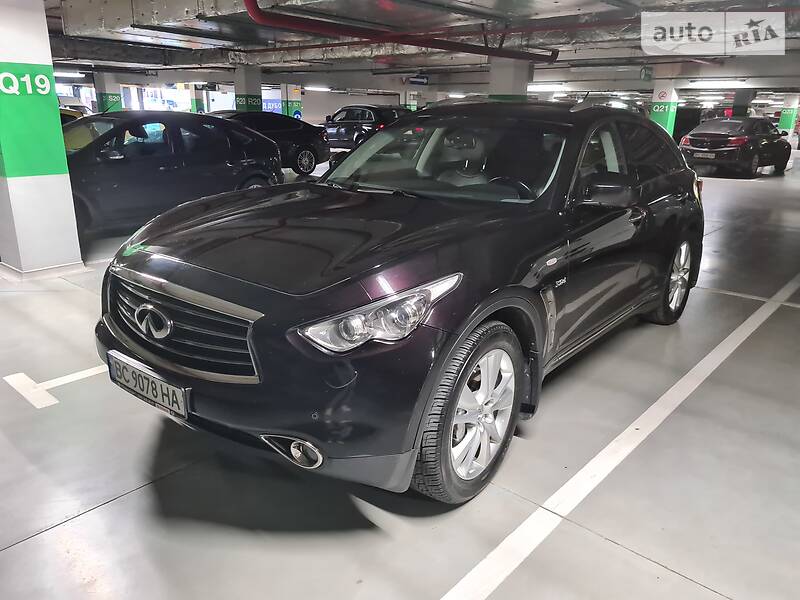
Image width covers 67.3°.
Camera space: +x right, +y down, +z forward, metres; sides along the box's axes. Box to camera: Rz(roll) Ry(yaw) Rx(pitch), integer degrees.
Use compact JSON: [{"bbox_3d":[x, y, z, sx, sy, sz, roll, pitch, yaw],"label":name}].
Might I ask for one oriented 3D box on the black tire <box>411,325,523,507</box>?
[{"bbox_3d":[0.252,0.440,2.531,0.265,0.770,0.770,13,21,33],"label":"black tire"}]

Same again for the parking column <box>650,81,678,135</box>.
[{"bbox_3d":[7.481,-5.018,17.153,0.510,2.600,0.510,16,23,40],"label":"parking column"}]

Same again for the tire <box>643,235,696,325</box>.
[{"bbox_3d":[2.069,-0.210,4.676,0.265,0.765,0.765,14,22,36],"label":"tire"}]

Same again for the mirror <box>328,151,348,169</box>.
[{"bbox_3d":[-0.397,-0.965,4.188,0.230,0.150,0.140,14,22,36],"label":"mirror"}]

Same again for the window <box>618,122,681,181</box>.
[{"bbox_3d":[1.723,-1.016,4.101,0.090,0.410,1.120,-16,2,42],"label":"window"}]

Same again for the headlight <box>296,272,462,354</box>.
[{"bbox_3d":[-0.039,0.055,2.124,0.280,0.200,0.620,14,22,37],"label":"headlight"}]

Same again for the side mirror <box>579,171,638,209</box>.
[{"bbox_3d":[1.028,-0.540,2.951,0.250,0.165,0.160,14,22,37],"label":"side mirror"}]

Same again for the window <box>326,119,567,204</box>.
[{"bbox_3d":[0.229,-0.826,3.443,1.530,0.190,0.860,14,56,37],"label":"window"}]

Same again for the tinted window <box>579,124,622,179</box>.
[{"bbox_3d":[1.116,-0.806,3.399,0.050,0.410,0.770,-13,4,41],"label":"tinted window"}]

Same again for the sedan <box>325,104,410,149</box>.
[{"bbox_3d":[-1.758,-6.804,23.739,4.650,1.680,1.880,16,23,39],"label":"sedan"}]

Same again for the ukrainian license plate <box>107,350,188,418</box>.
[{"bbox_3d":[-0.956,0.314,2.254,0.530,0.120,0.025,14,21,36],"label":"ukrainian license plate"}]

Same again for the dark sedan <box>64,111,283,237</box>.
[{"bbox_3d":[-3.574,-1.700,7.917,1.830,1.490,4.320,16,23,39],"label":"dark sedan"}]

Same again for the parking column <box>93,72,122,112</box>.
[{"bbox_3d":[-10.492,-6.944,21.867,0.640,2.750,0.580,16,23,39],"label":"parking column"}]

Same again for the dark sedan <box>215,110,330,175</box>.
[{"bbox_3d":[-3.834,-3.654,14.073,1.860,1.450,4.800,16,23,39],"label":"dark sedan"}]

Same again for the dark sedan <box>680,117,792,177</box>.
[{"bbox_3d":[9.688,-4.491,17.419,1.860,1.500,4.830,17,23,41],"label":"dark sedan"}]

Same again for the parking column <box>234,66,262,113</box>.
[{"bbox_3d":[-4.133,-5.080,16.603,0.510,2.700,0.510,16,23,40],"label":"parking column"}]

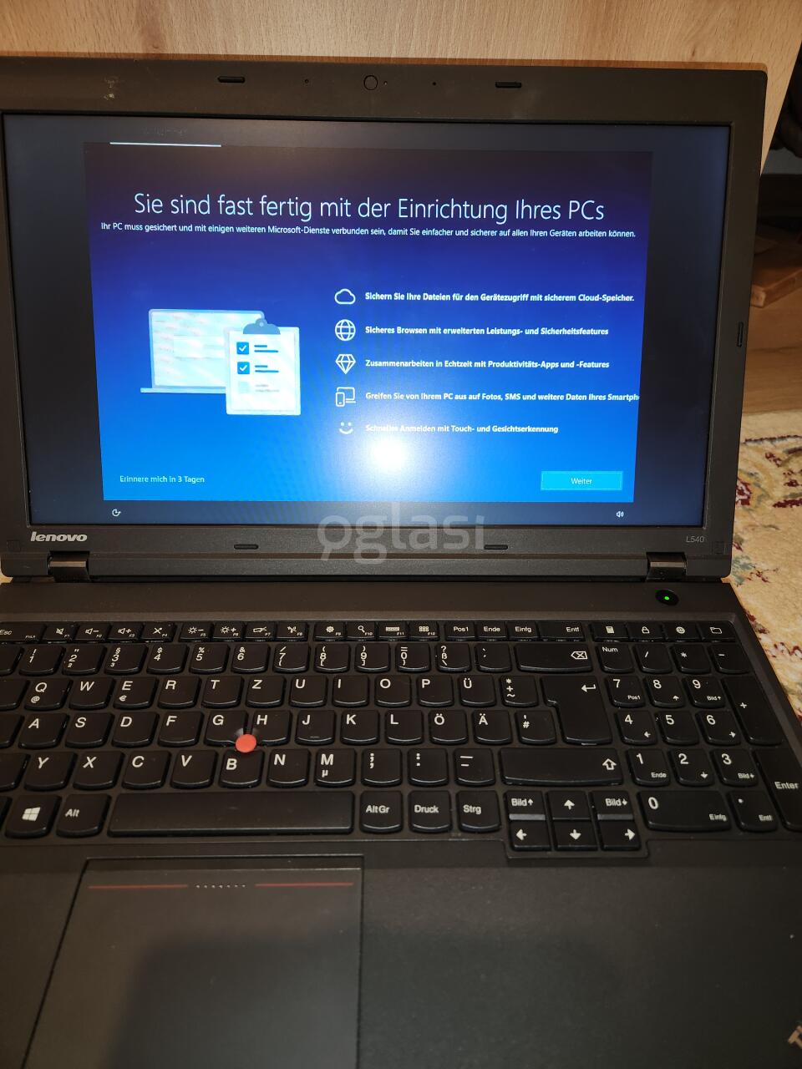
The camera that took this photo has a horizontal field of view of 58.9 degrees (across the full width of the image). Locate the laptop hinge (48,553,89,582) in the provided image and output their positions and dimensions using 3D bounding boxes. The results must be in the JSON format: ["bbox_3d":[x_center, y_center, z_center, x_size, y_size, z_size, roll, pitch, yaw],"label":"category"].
[{"bbox_3d":[-0.171,0.017,0.367,0.020,0.013,0.012,0,40,-2],"label":"laptop hinge"}]

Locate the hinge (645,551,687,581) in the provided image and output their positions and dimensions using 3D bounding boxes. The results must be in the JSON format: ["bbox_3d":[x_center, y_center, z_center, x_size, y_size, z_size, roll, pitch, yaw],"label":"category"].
[{"bbox_3d":[0.141,0.017,0.376,0.020,0.013,0.012,0,40,-2],"label":"hinge"}]

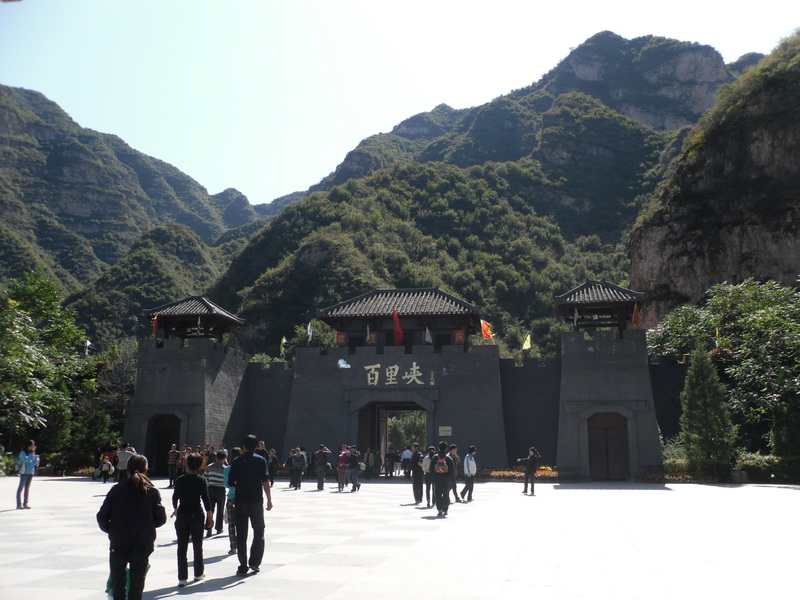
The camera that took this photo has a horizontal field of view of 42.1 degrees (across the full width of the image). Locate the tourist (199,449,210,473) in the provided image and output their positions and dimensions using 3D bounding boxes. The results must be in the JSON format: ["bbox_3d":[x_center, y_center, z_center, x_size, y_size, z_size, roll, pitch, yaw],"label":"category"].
[{"bbox_3d":[-7.031,6.094,37.500,0.420,1.360,0.270,1,-8,-6],"label":"tourist"}]

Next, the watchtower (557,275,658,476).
[{"bbox_3d":[11.585,4.353,57.480,5.500,10.950,5.800,-2,-8,15],"label":"watchtower"}]

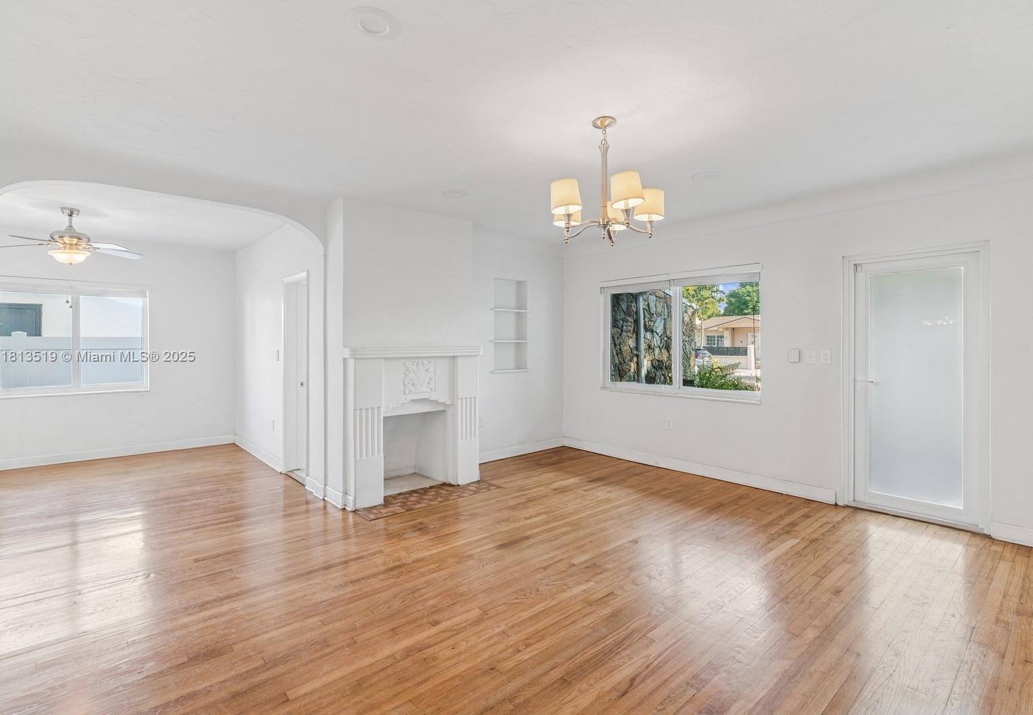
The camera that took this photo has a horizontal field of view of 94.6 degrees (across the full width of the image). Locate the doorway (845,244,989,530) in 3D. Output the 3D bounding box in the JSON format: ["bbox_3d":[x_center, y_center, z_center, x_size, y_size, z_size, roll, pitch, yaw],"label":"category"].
[{"bbox_3d":[3.106,0.206,3.760,0.130,2.105,0.908,-1,1,-42],"label":"doorway"}]

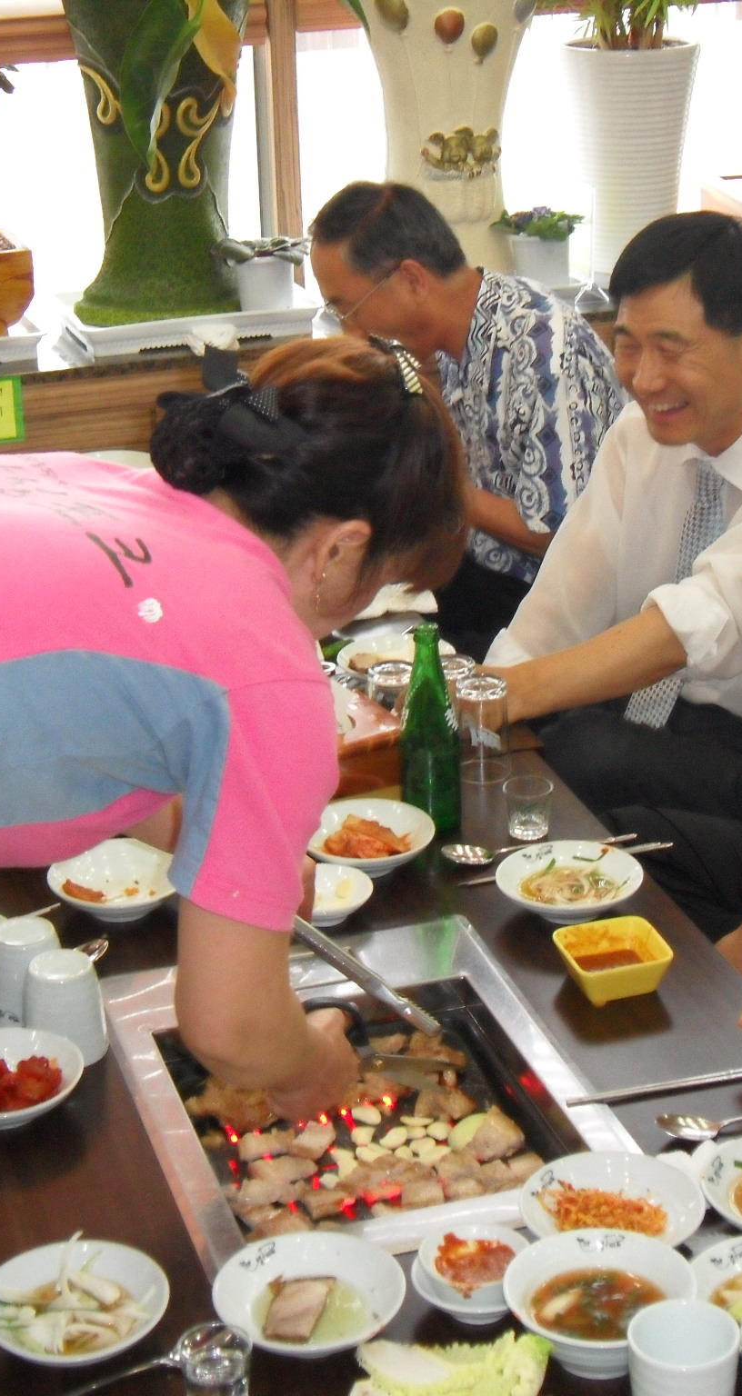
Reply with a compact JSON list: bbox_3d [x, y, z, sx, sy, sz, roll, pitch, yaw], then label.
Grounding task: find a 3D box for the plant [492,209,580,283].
[{"bbox_3d":[0.289,-0.777,4.255,0.152,0.122,0.152,-2,24,1],"label":"plant"}]

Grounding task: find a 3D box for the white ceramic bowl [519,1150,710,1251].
[{"bbox_3d":[0.192,0.419,1.969,0.146,0.037,0.146,-2,24,1],"label":"white ceramic bowl"}]

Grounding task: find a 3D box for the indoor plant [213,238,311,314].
[{"bbox_3d":[-0.183,-0.719,4.175,0.155,0.113,0.155,-2,24,1],"label":"indoor plant"}]

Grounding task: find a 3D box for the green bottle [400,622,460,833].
[{"bbox_3d":[0.064,0.030,2.629,0.063,0.227,0.063,-2,24,1],"label":"green bottle"}]

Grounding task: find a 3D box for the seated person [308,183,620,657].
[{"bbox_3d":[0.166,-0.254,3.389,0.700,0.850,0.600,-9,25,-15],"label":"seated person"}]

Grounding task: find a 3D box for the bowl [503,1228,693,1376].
[{"bbox_3d":[0.171,0.463,1.847,0.141,0.057,0.141,-2,24,1],"label":"bowl"}]

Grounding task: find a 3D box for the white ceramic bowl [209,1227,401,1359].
[{"bbox_3d":[-0.046,0.466,1.884,0.147,0.036,0.147,-2,24,1],"label":"white ceramic bowl"}]

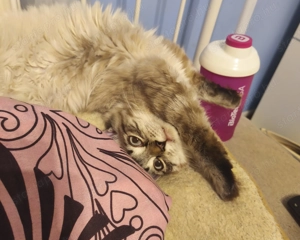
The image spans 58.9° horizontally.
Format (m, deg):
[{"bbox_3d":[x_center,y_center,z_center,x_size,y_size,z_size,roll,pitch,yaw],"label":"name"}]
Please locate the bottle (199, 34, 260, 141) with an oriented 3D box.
[{"bbox_3d":[0.130,-0.055,0.474,0.099,0.188,0.099,-14,40,-21],"label":"bottle"}]

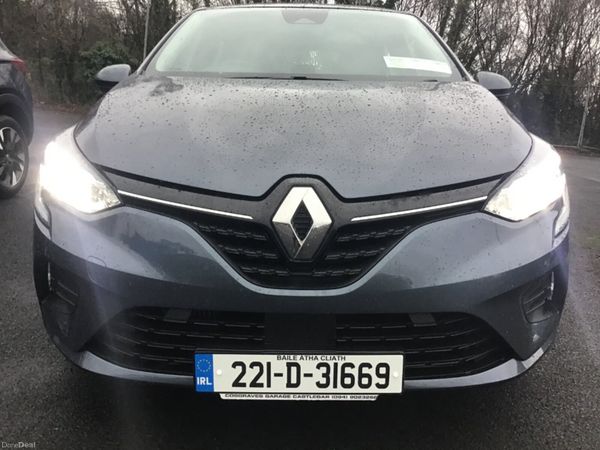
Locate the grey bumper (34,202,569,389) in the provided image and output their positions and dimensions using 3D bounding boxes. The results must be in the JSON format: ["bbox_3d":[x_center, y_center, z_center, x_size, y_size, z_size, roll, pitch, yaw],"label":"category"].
[{"bbox_3d":[0.004,0.176,1.546,1.750,0.520,0.520,1,17,0],"label":"grey bumper"}]

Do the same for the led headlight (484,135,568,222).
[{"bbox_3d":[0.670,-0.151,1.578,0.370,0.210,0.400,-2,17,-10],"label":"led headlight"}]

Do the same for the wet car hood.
[{"bbox_3d":[0.013,-0.328,1.758,1.460,0.270,1.000,1,17,0],"label":"wet car hood"}]

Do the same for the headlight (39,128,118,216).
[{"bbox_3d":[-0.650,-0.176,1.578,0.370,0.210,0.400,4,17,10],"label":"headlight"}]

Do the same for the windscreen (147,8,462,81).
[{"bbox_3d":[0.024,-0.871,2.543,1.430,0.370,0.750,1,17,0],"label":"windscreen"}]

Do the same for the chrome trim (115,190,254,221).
[{"bbox_3d":[-0.292,-0.055,1.325,0.380,0.050,0.070,5,17,13],"label":"chrome trim"}]

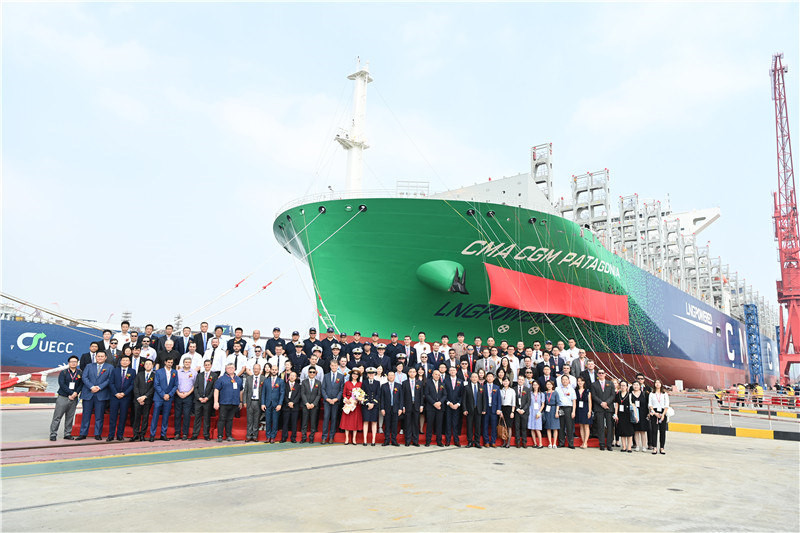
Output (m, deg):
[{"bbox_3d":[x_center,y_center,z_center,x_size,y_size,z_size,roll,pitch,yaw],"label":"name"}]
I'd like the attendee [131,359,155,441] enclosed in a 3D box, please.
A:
[{"bbox_3d":[-5.872,3.037,12.216,0.480,1.770,0.300,5,-13,-14],"label":"attendee"}]

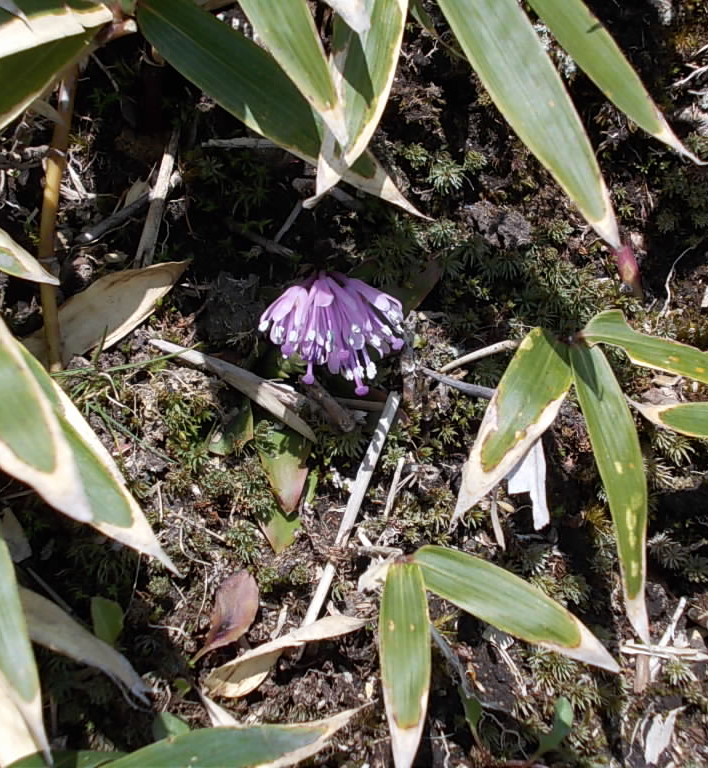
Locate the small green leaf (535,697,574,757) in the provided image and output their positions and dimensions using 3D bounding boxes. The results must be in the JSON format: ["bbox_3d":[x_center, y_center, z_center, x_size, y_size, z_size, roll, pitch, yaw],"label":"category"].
[{"bbox_3d":[0.066,0.114,0.695,0.011,0.025,0.005,25,24,13],"label":"small green leaf"}]

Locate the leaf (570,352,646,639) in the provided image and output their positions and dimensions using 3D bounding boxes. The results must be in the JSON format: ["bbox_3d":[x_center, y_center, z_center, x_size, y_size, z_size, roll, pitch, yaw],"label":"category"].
[{"bbox_3d":[0.078,0.033,0.639,0.019,0.014,0.097,-8,70,-5],"label":"leaf"}]

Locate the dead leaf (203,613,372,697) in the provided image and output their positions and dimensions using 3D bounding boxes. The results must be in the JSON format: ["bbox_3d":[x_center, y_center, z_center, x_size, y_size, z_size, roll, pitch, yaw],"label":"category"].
[{"bbox_3d":[-0.022,0.091,0.703,0.059,0.011,0.014,-23,63,-5],"label":"dead leaf"}]

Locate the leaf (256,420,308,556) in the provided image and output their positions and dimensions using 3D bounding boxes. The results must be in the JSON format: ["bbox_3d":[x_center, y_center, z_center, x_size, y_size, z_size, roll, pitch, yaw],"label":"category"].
[{"bbox_3d":[-0.022,0.033,0.655,0.015,0.009,0.045,-2,66,-1],"label":"leaf"}]

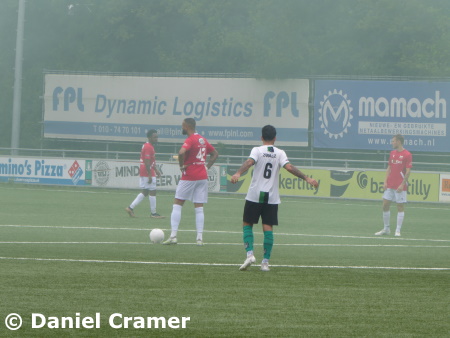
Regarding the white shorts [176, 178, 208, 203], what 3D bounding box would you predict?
[{"bbox_3d":[-0.492,0.320,62.600,0.460,0.390,0.350,1,1,-37],"label":"white shorts"}]

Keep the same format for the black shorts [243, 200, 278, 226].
[{"bbox_3d":[0.450,0.531,52.300,0.440,0.355,0.310,2,0,-9],"label":"black shorts"}]

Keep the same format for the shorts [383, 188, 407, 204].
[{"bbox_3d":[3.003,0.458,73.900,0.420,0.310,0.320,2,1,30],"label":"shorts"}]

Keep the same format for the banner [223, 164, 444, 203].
[{"bbox_3d":[2.917,0.394,116.900,0.060,0.780,9.070,1,1,-39],"label":"banner"}]

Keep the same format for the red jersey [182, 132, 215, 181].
[{"bbox_3d":[-0.394,-0.173,62.600,0.560,0.720,0.340,1,1,-38],"label":"red jersey"}]

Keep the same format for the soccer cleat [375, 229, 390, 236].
[{"bbox_3d":[2.786,1.124,73.900,0.285,0.115,0.105,2,1,-24],"label":"soccer cleat"}]

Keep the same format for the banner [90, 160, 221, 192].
[{"bbox_3d":[-2.060,0.197,122.950,0.060,0.770,6.050,1,1,-39],"label":"banner"}]

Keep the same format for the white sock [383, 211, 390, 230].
[{"bbox_3d":[2.858,0.911,73.900,0.130,0.340,0.120,1,0,0],"label":"white sock"}]

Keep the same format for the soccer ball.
[{"bbox_3d":[-1.025,1.010,63.200,0.220,0.220,0.220,2,0,0],"label":"soccer ball"}]

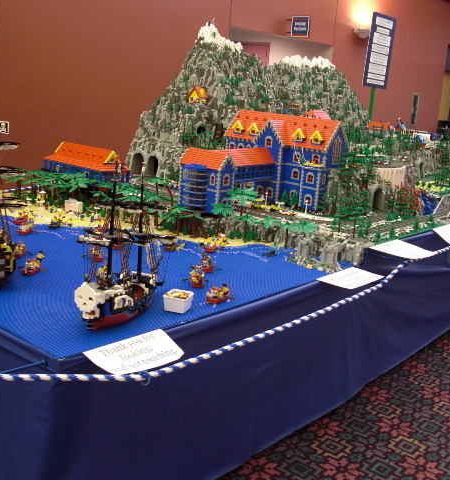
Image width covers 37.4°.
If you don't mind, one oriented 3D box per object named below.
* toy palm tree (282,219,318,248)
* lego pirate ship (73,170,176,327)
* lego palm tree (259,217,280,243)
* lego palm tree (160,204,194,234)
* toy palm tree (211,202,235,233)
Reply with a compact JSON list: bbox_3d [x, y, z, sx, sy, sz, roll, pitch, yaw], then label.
[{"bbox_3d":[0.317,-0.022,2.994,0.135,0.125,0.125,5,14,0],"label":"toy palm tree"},{"bbox_3d":[-0.291,0.009,1.948,0.185,0.460,0.320,12,15,28],"label":"lego pirate ship"},{"bbox_3d":[0.207,-0.047,3.063,0.115,0.120,0.115,5,14,0],"label":"lego palm tree"},{"bbox_3d":[-0.217,-0.085,3.044,0.128,0.135,0.128,5,14,0],"label":"lego palm tree"},{"bbox_3d":[-0.010,-0.101,3.181,0.118,0.134,0.118,5,14,0],"label":"toy palm tree"}]

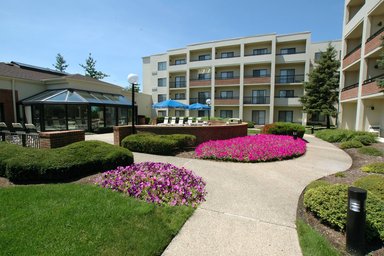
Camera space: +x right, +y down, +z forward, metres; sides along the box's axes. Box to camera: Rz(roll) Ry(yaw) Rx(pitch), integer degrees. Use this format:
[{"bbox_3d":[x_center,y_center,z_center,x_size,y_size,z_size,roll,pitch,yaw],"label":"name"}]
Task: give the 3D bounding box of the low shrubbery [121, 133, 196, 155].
[{"bbox_3d":[-1.388,0.570,7.403,3.150,0.780,1.700,0,4,-8],"label":"low shrubbery"}]

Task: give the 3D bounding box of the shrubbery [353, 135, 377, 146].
[{"bbox_3d":[9.587,0.603,9.453,1.200,0.600,1.050,2,4,20],"label":"shrubbery"}]

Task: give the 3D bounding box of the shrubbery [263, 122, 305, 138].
[{"bbox_3d":[6.847,0.121,12.630,2.900,1.100,1.900,1,4,12],"label":"shrubbery"}]

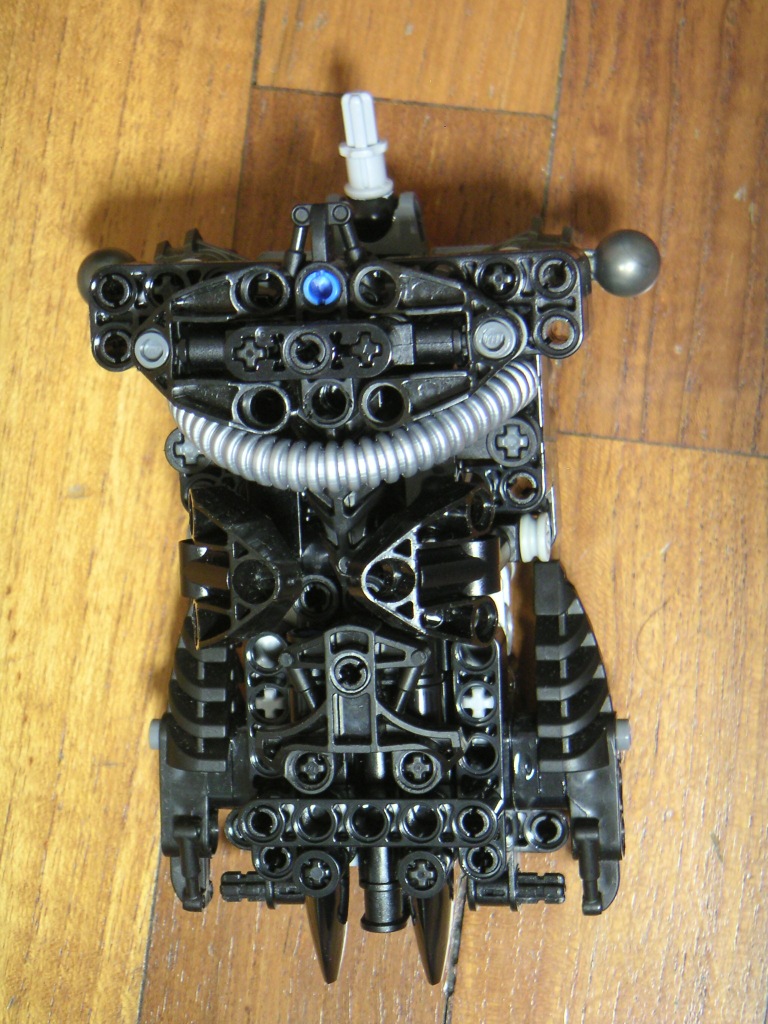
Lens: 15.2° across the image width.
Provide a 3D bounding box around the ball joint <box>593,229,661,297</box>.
[{"bbox_3d":[0.037,-0.038,0.433,0.010,0.010,0.010,-2,93,8],"label":"ball joint"}]

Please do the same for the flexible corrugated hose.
[{"bbox_3d":[-0.004,-0.012,0.409,0.053,0.017,0.020,-2,93,8],"label":"flexible corrugated hose"}]

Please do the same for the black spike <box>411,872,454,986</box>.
[{"bbox_3d":[0.007,0.062,0.446,0.007,0.007,0.023,-2,93,8],"label":"black spike"}]

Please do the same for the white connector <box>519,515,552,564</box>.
[{"bbox_3d":[0.023,0.004,0.430,0.004,0.007,0.007,-2,93,10],"label":"white connector"}]

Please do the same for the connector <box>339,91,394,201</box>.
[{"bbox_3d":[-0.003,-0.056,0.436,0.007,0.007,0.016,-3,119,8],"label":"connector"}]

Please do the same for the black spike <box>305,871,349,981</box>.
[{"bbox_3d":[-0.009,0.062,0.447,0.007,0.007,0.023,-2,93,8],"label":"black spike"}]

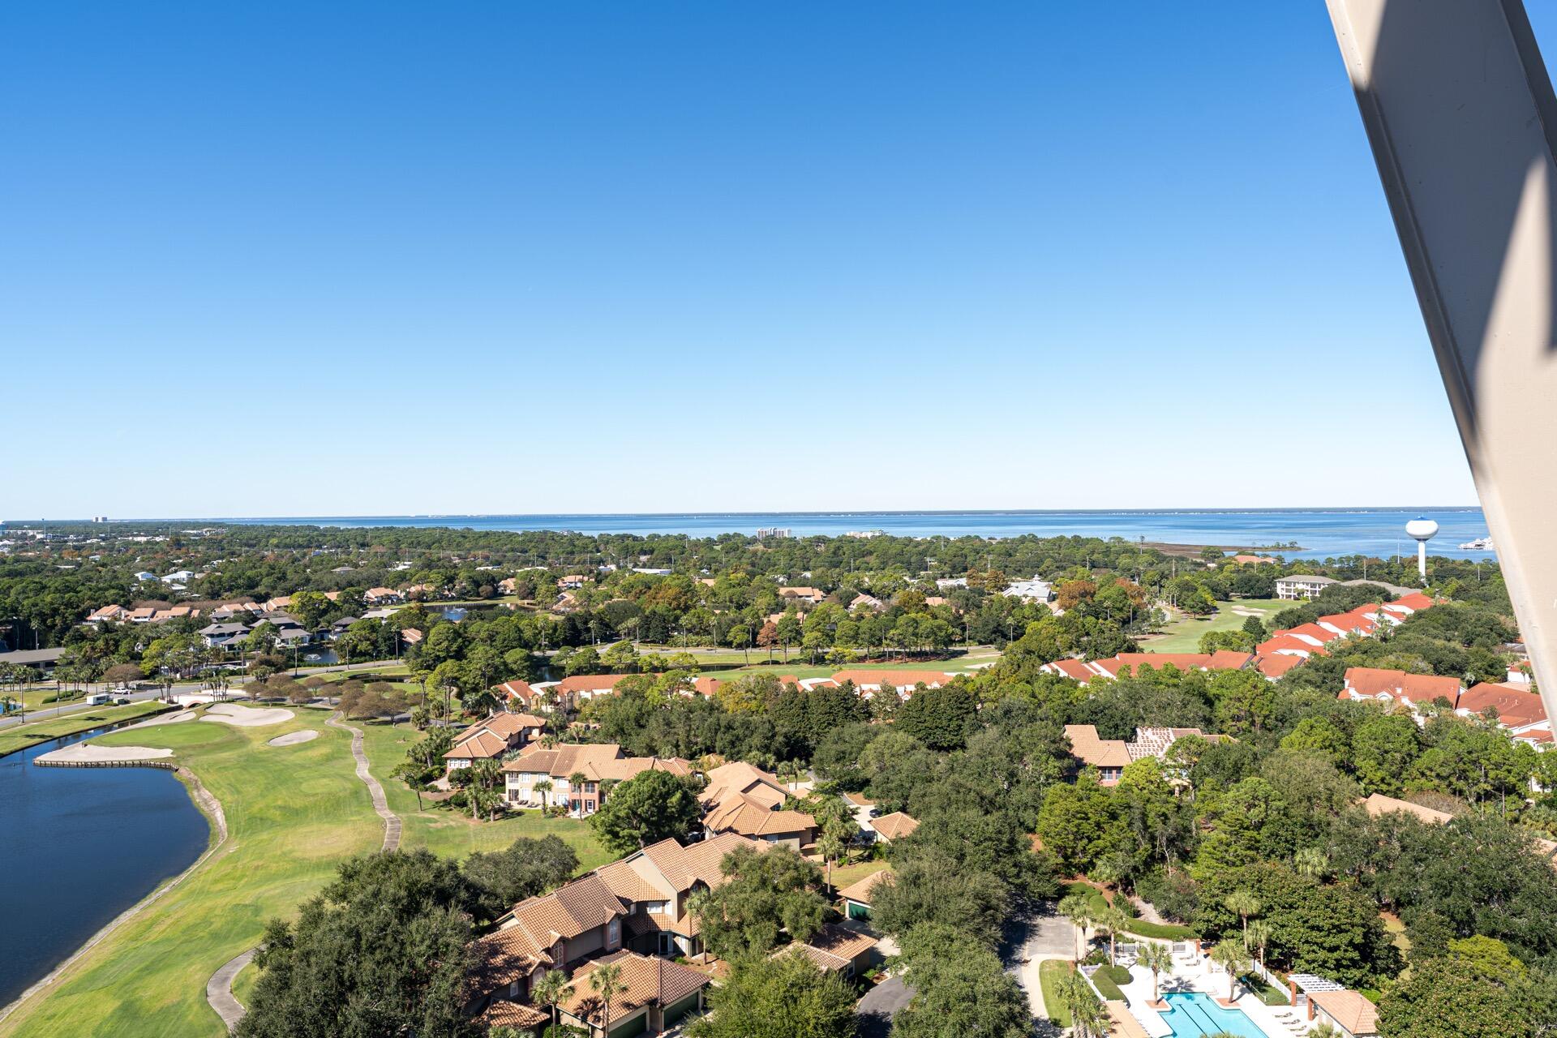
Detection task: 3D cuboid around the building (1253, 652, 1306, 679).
[{"bbox_3d":[149.764,46.372,281.453,14.000,9.500,12.500,-1,1,-42],"label":"building"}]

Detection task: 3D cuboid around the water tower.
[{"bbox_3d":[404.486,22.143,597.779,17.300,45.200,17.300,0,1,34],"label":"water tower"}]

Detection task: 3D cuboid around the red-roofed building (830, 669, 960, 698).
[{"bbox_3d":[32.758,47.513,269.955,34.500,9.200,13.500,0,1,8],"label":"red-roofed building"}]

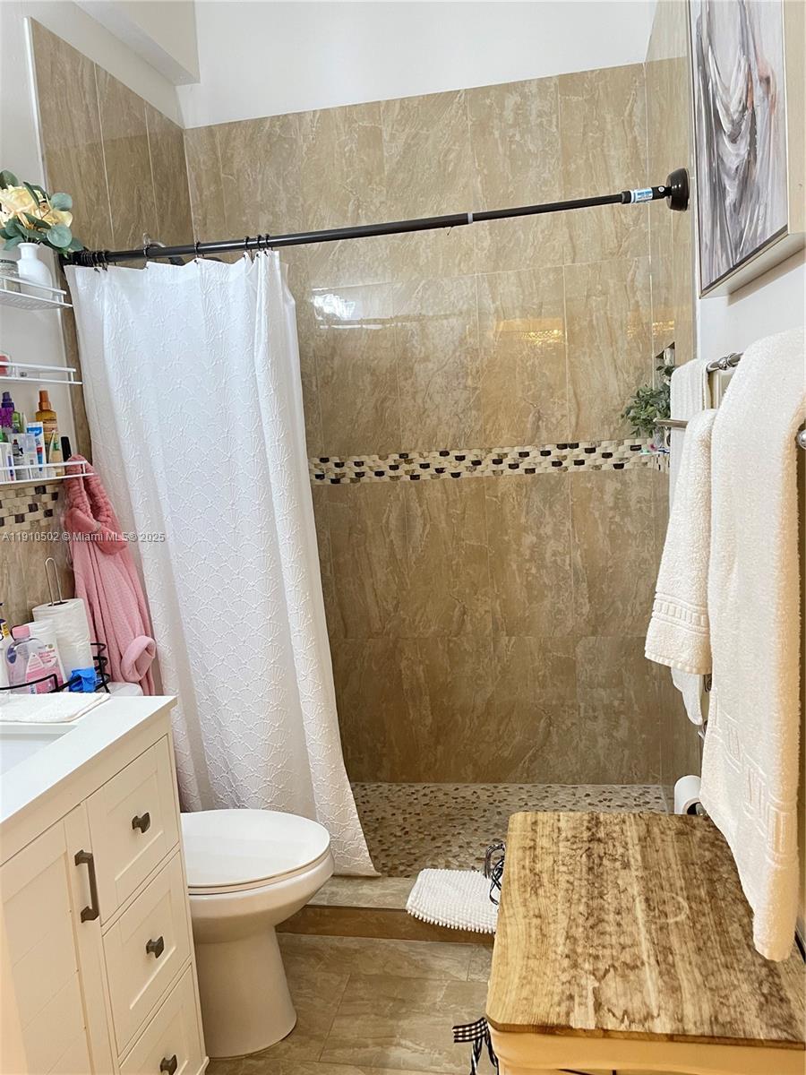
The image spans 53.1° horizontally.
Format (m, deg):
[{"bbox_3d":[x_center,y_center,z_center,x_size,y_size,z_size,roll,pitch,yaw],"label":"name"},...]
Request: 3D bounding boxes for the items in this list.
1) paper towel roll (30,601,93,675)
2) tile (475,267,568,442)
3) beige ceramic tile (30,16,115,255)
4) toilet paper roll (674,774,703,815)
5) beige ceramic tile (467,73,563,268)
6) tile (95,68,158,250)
[{"bbox_3d":[-0.841,0.298,2.014,0.121,0.270,0.121,-3,8,0],"label":"paper towel roll"},{"bbox_3d":[0.427,-0.630,2.860,0.303,0.610,0.012,-2,8,12],"label":"tile"},{"bbox_3d":[-0.920,-1.069,2.272,0.010,0.608,0.303,-2,8,11],"label":"beige ceramic tile"},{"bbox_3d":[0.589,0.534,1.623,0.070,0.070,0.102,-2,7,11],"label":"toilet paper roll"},{"bbox_3d":[0.391,-1.243,2.790,0.303,0.612,0.010,-2,8,11],"label":"beige ceramic tile"},{"bbox_3d":[-0.876,-1.131,2.588,0.012,0.608,0.300,-2,8,12],"label":"tile"}]

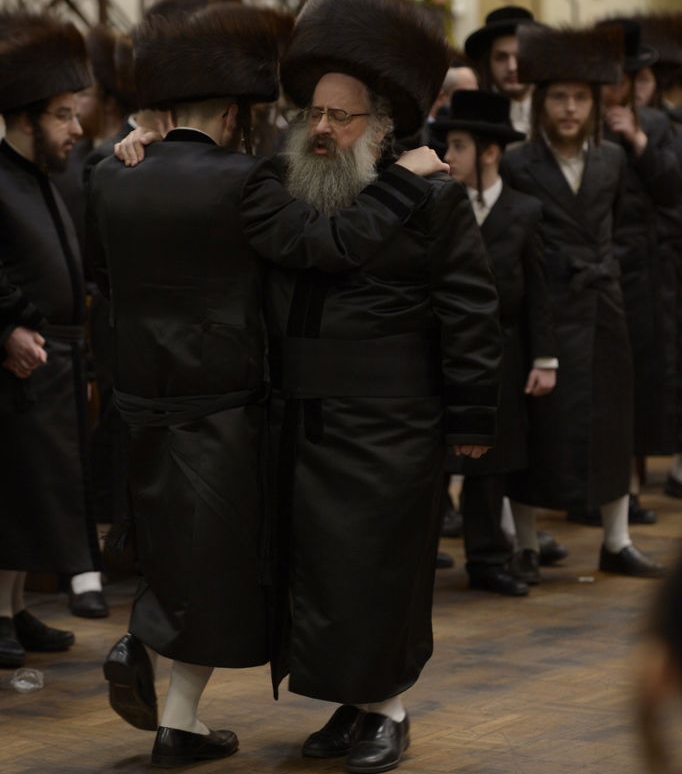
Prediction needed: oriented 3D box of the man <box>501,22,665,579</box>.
[{"bbox_3d":[0.799,-0.286,10.832,0.540,1.800,0.420,-1,5,-10],"label":"man"}]

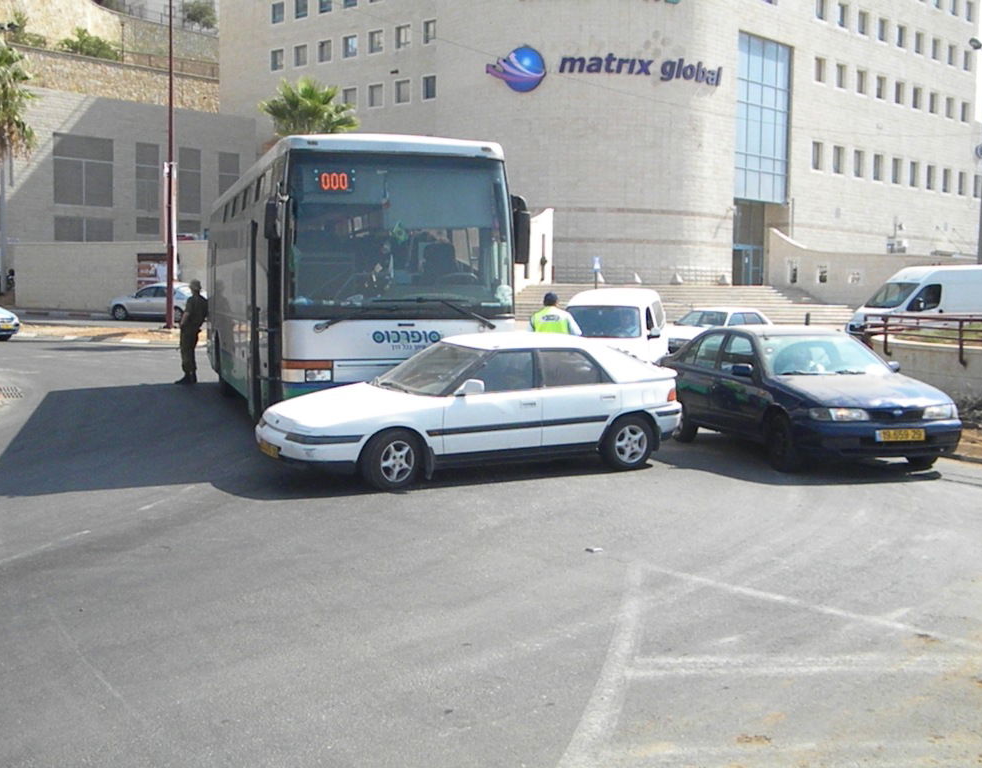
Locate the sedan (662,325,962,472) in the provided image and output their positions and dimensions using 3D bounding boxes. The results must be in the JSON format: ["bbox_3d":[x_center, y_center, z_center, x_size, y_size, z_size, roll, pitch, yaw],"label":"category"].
[{"bbox_3d":[3.430,0.059,13.537,1.700,1.400,4.350,0,4,-13],"label":"sedan"}]

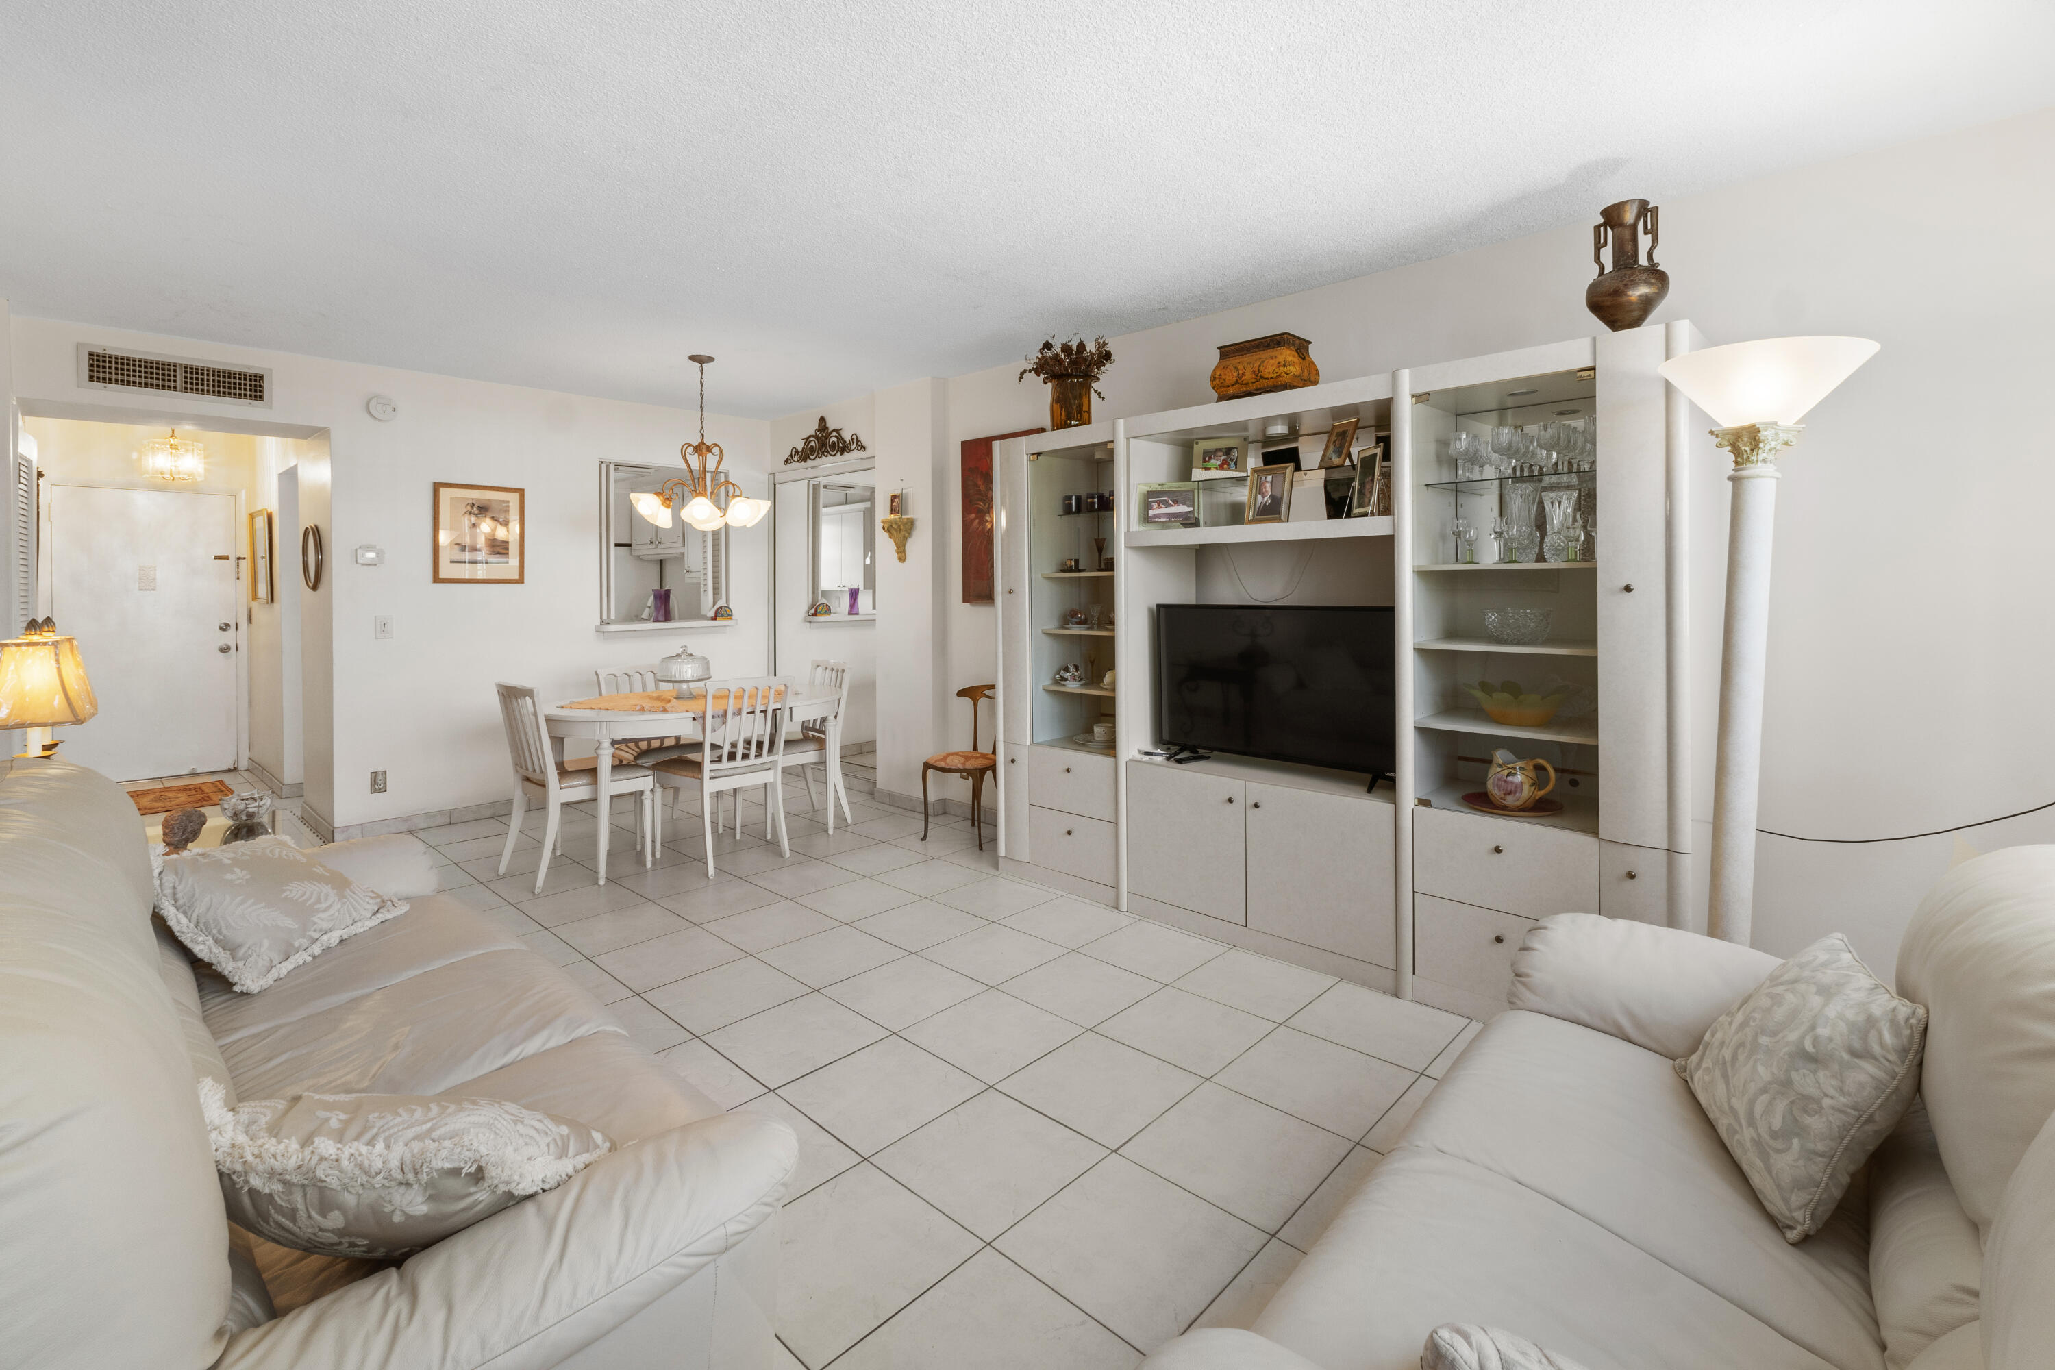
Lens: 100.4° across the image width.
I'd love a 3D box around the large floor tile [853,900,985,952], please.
[{"bbox_3d":[-0.426,0.953,3.419,0.403,0.010,0.403,5,8,43],"label":"large floor tile"}]

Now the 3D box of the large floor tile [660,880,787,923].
[{"bbox_3d":[-1.340,0.954,3.746,0.415,0.010,0.415,5,7,44],"label":"large floor tile"}]

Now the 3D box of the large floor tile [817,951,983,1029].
[{"bbox_3d":[-0.406,1.013,2.844,0.403,0.010,0.403,5,8,43],"label":"large floor tile"}]

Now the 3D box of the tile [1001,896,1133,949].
[{"bbox_3d":[0.167,0.970,3.503,0.415,0.010,0.415,5,7,44],"label":"tile"}]

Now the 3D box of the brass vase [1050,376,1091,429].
[{"bbox_3d":[0.196,-1.256,3.880,0.190,0.280,0.190,0,4,0],"label":"brass vase"}]

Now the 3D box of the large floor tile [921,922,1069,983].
[{"bbox_3d":[-0.119,0.961,3.057,0.390,0.012,0.390,5,8,43],"label":"large floor tile"}]

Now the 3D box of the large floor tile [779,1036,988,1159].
[{"bbox_3d":[-0.373,1.044,2.203,0.390,0.012,0.390,5,8,43],"label":"large floor tile"}]

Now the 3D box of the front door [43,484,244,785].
[{"bbox_3d":[-6.221,-0.356,6.060,0.045,2.030,0.910,4,6,43],"label":"front door"}]

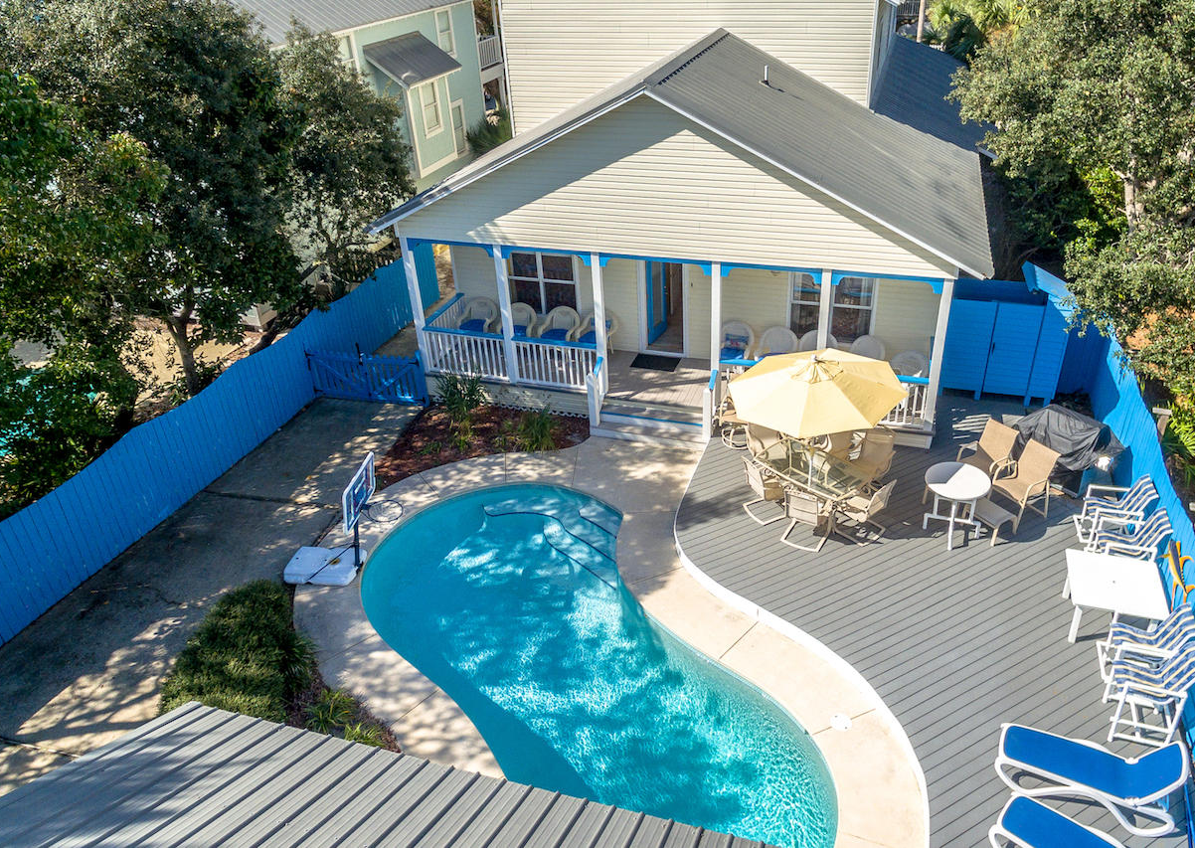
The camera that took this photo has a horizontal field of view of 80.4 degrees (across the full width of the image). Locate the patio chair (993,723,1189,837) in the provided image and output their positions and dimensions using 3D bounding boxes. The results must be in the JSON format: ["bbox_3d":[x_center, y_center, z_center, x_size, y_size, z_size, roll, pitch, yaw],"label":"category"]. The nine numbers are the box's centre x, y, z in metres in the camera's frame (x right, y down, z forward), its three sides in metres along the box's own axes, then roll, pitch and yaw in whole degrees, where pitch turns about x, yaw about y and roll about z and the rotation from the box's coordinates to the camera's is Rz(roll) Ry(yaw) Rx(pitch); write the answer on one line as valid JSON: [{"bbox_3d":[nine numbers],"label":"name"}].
[{"bbox_3d":[5.134,3.464,7.333,1.600,0.880,0.640,10,37,22],"label":"patio chair"}]

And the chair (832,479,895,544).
[{"bbox_3d":[4.073,1.221,10.931,0.640,0.970,0.730,-24,37,-30],"label":"chair"}]

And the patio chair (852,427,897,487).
[{"bbox_3d":[4.492,0.654,11.706,0.630,0.980,0.740,24,41,37],"label":"patio chair"}]

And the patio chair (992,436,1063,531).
[{"bbox_3d":[6.720,0.959,11.119,0.780,1.030,0.630,-16,34,-20],"label":"patio chair"}]

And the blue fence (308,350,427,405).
[{"bbox_3d":[-4.792,-0.967,14.695,2.520,1.150,0.100,5,32,13],"label":"blue fence"}]

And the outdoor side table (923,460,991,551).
[{"bbox_3d":[5.304,1.173,10.342,0.860,0.750,0.860,9,36,20],"label":"outdoor side table"}]

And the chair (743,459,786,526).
[{"bbox_3d":[2.702,0.886,10.965,0.700,0.950,0.600,-18,36,-18],"label":"chair"}]

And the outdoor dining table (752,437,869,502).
[{"bbox_3d":[3.459,1.011,11.431,0.970,0.740,1.600,-27,39,-34],"label":"outdoor dining table"}]

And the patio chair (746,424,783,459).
[{"bbox_3d":[2.918,0.410,11.645,0.620,0.950,0.720,-7,34,-2],"label":"patio chair"}]

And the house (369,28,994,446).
[{"bbox_3d":[1.834,-4.125,14.523,10.600,5.750,6.600,9,36,20],"label":"house"}]

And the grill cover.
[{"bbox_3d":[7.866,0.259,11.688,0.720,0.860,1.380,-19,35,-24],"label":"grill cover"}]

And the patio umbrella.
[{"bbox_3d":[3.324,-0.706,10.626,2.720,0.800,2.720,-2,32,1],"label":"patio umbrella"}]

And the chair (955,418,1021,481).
[{"bbox_3d":[5.944,0.558,10.944,0.800,1.000,0.650,-21,37,-22],"label":"chair"}]

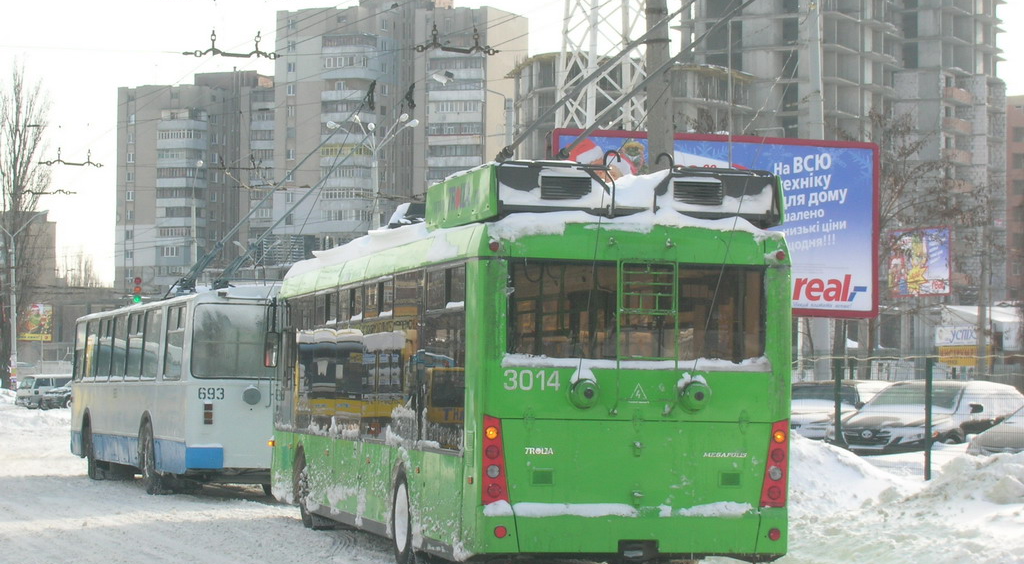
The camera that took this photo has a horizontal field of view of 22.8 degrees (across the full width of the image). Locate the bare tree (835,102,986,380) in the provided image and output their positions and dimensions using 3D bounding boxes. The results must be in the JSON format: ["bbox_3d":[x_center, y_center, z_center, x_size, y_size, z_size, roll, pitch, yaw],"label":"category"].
[{"bbox_3d":[9.976,-0.102,64.062,3.700,8.670,3.700,1,-2,0],"label":"bare tree"}]

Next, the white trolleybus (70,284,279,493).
[{"bbox_3d":[-4.999,1.743,40.767,2.500,3.080,11.800,1,-2,-18],"label":"white trolleybus"}]

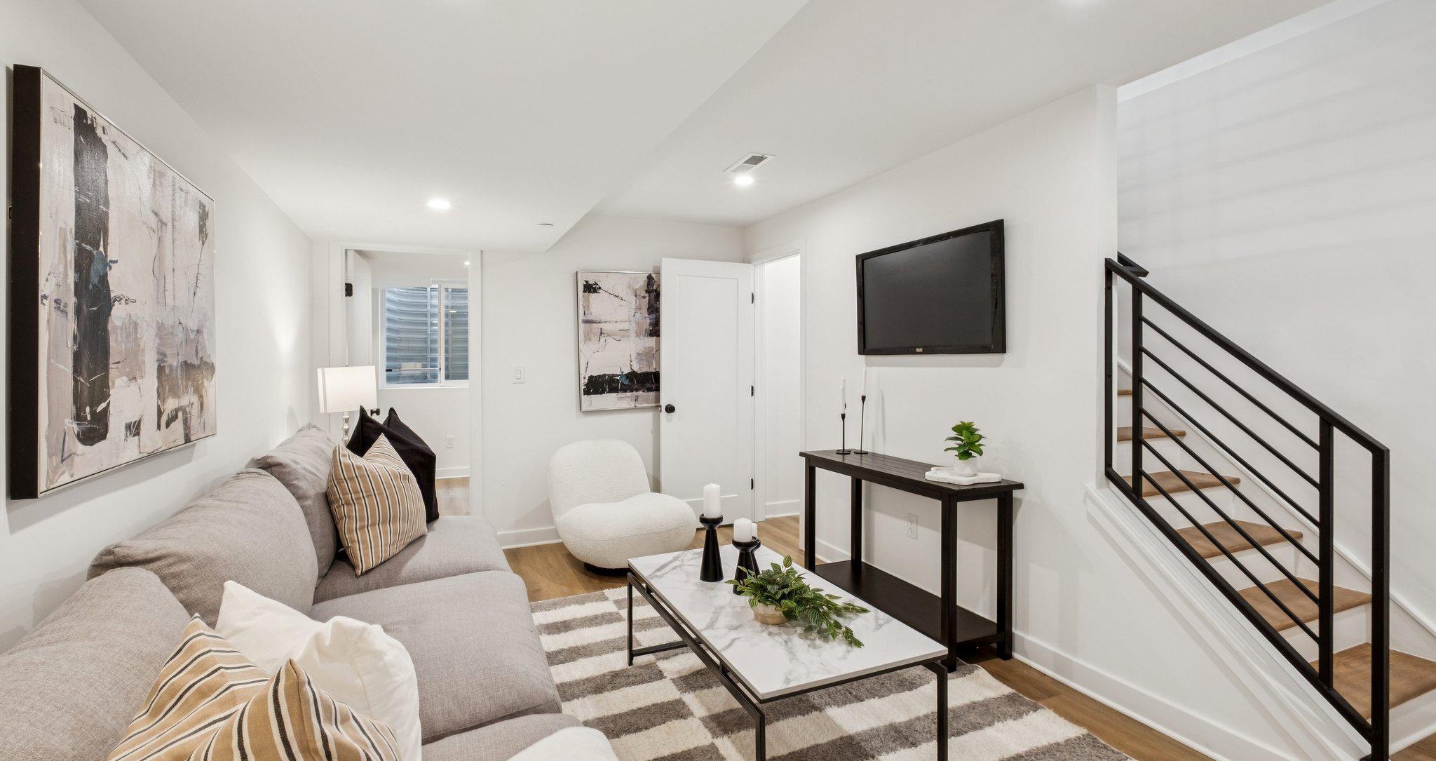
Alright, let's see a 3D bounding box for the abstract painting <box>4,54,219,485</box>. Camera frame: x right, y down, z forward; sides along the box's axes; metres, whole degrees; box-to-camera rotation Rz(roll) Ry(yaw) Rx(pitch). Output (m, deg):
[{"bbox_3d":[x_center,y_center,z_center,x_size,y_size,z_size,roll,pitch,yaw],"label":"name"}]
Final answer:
[{"bbox_3d":[-1.419,-0.185,1.479,0.040,0.755,0.965,0,1,-25],"label":"abstract painting"}]

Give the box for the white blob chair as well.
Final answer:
[{"bbox_3d":[-0.600,0.775,3.764,0.800,0.760,0.840,-1,1,-42],"label":"white blob chair"}]

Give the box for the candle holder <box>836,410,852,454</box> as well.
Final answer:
[{"bbox_3d":[0.735,0.312,3.500,0.083,0.235,0.083,0,1,0],"label":"candle holder"}]

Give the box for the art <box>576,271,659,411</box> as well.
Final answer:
[{"bbox_3d":[-0.650,-0.285,4.380,0.750,0.985,0.045,-1,2,-24],"label":"art"}]

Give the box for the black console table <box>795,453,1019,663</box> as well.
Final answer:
[{"bbox_3d":[0.910,0.817,3.090,0.370,0.755,1.210,-1,2,-24],"label":"black console table"}]

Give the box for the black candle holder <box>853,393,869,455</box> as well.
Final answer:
[{"bbox_3d":[0.815,0.255,3.397,0.080,0.320,0.080,0,1,0],"label":"black candle holder"}]

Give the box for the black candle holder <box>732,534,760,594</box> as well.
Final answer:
[{"bbox_3d":[0.097,0.673,2.180,0.086,0.185,0.086,0,1,0],"label":"black candle holder"}]

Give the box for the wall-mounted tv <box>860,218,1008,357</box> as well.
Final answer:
[{"bbox_3d":[1.032,-0.413,2.986,0.070,0.570,0.965,0,1,-25],"label":"wall-mounted tv"}]

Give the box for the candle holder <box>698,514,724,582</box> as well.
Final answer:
[{"bbox_3d":[-0.023,0.638,2.272,0.090,0.232,0.090,0,1,0],"label":"candle holder"}]

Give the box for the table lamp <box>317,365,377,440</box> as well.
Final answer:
[{"bbox_3d":[-1.850,0.235,3.000,0.280,0.630,0.200,-1,2,-38],"label":"table lamp"}]

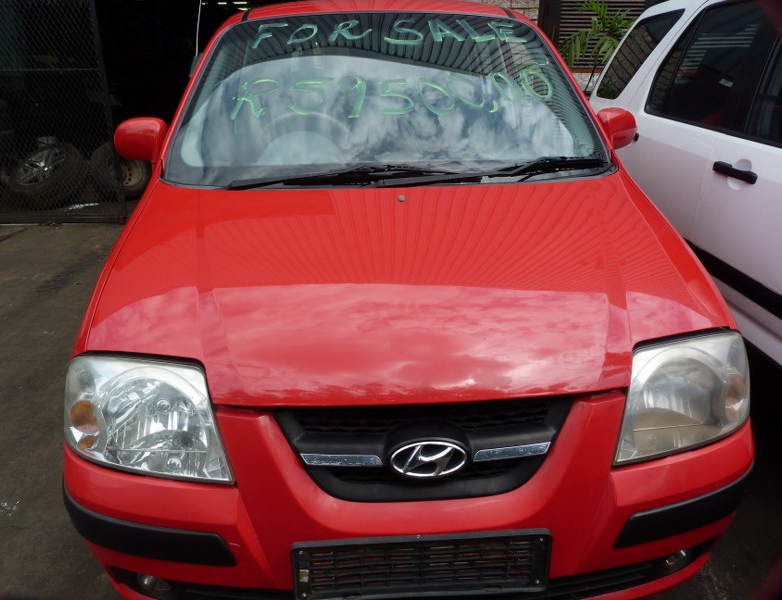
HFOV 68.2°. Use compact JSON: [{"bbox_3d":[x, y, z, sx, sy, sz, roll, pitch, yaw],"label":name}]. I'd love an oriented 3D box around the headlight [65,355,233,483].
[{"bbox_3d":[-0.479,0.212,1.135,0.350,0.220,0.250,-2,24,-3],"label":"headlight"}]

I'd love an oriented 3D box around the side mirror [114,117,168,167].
[{"bbox_3d":[-0.784,-0.503,1.810,0.175,0.140,0.120,-2,24,-3],"label":"side mirror"}]

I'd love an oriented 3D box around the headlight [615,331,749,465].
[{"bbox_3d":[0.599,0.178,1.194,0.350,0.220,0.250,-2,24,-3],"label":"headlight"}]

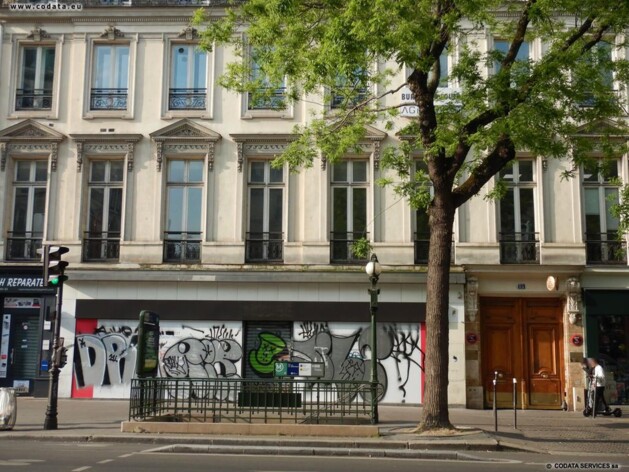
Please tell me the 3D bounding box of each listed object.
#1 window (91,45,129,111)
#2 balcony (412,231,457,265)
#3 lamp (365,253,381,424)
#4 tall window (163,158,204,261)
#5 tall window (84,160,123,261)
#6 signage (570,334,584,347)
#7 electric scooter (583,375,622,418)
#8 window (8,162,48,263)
[{"bbox_3d":[-7.076,-5.482,27.842,1.310,2.388,0.250,0,-9,2],"label":"window"},{"bbox_3d":[3.979,0.414,26.472,1.414,1.083,0.150,0,-9,2],"label":"balcony"},{"bbox_3d":[1.340,2.324,18.300,0.360,3.870,0.380,0,-9,3],"label":"lamp"},{"bbox_3d":[-4.382,-0.823,27.047,1.303,3.491,0.250,0,-9,2],"label":"tall window"},{"bbox_3d":[-7.204,-0.878,27.502,1.220,3.479,0.250,0,-9,3],"label":"tall window"},{"bbox_3d":[8.450,3.356,25.742,0.399,0.399,0.050,0,-9,2],"label":"signage"},{"bbox_3d":[8.559,4.765,23.750,1.130,1.180,0.500,0,-9,3],"label":"electric scooter"},{"bbox_3d":[-9.886,-0.890,27.621,1.220,3.479,0.250,0,-9,3],"label":"window"}]

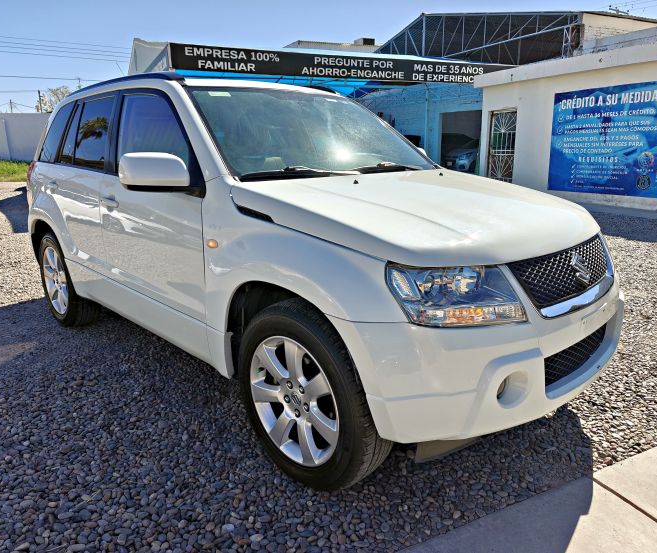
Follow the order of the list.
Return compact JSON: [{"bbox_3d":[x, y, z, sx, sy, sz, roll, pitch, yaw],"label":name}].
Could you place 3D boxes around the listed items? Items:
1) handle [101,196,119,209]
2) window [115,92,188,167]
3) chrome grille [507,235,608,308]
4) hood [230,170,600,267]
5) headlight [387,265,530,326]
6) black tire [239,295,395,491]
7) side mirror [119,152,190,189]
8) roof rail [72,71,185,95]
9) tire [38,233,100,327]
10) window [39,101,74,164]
[{"bbox_3d":[-1.195,-0.397,2.639,0.055,0.050,0.220,-14,19,-42],"label":"handle"},{"bbox_3d":[-0.866,-0.703,2.394,0.070,0.450,0.900,4,6,-45],"label":"window"},{"bbox_3d":[0.915,-0.011,1.802,0.830,0.220,0.130,-14,7,-42],"label":"chrome grille"},{"bbox_3d":[0.518,-0.312,2.145,1.460,0.250,1.120,-14,16,-42],"label":"hood"},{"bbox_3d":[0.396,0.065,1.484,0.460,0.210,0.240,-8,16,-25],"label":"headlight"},{"bbox_3d":[-0.075,0.440,1.847,0.230,0.725,0.725,-14,19,-42],"label":"black tire"},{"bbox_3d":[-0.676,-0.420,1.978,0.240,0.170,0.160,-14,19,-42],"label":"side mirror"},{"bbox_3d":[-1.336,-1.173,3.060,0.060,0.115,1.740,-14,19,-42],"label":"roof rail"},{"bbox_3d":[-1.923,0.011,3.682,0.230,0.725,0.725,-14,19,-42],"label":"tire"},{"bbox_3d":[-1.974,-1.030,3.546,0.080,0.420,0.680,4,6,-45],"label":"window"}]

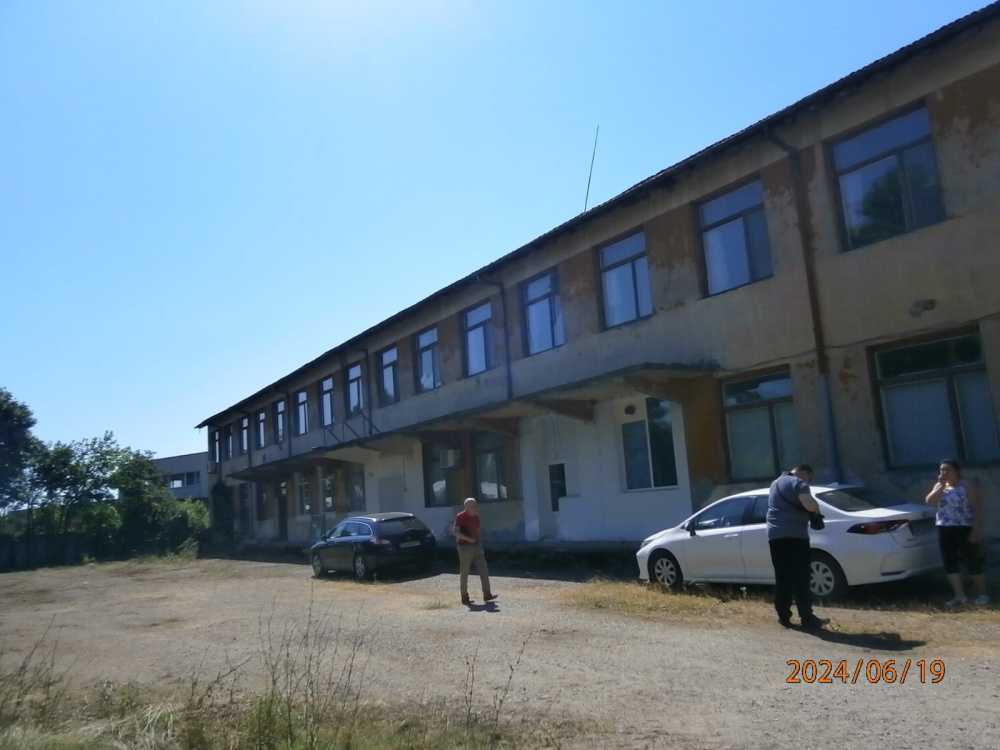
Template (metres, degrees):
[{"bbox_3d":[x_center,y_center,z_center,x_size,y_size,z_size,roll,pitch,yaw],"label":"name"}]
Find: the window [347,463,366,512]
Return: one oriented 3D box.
[{"bbox_3d":[-5.557,4.364,29.030,0.130,1.860,1.620,3,-12,-34],"label":"window"}]

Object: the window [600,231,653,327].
[{"bbox_3d":[2.787,-2.121,16.762,0.130,1.840,1.480,3,-12,-34],"label":"window"}]

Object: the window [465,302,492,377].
[{"bbox_3d":[-0.686,-1.082,23.900,0.160,2.230,1.600,5,-13,-34],"label":"window"}]

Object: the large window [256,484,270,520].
[{"bbox_3d":[-11.977,6.466,38.021,0.130,1.700,1.700,3,-12,-34],"label":"large window"}]

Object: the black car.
[{"bbox_3d":[-3.392,4.391,19.418,1.820,1.480,4.760,3,-12,-34],"label":"black car"}]

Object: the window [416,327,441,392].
[{"bbox_3d":[-2.368,-0.487,24.710,0.130,1.900,1.620,3,-12,-34],"label":"window"}]

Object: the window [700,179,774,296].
[{"bbox_3d":[4.570,-2.640,14.652,0.130,1.900,1.620,3,-12,-34],"label":"window"}]

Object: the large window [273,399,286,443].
[{"bbox_3d":[-10.882,2.259,37.043,0.130,1.900,1.620,3,-12,-34],"label":"large window"}]

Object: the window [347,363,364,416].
[{"bbox_3d":[-5.585,0.576,28.970,0.130,1.840,1.480,3,-12,-34],"label":"window"}]

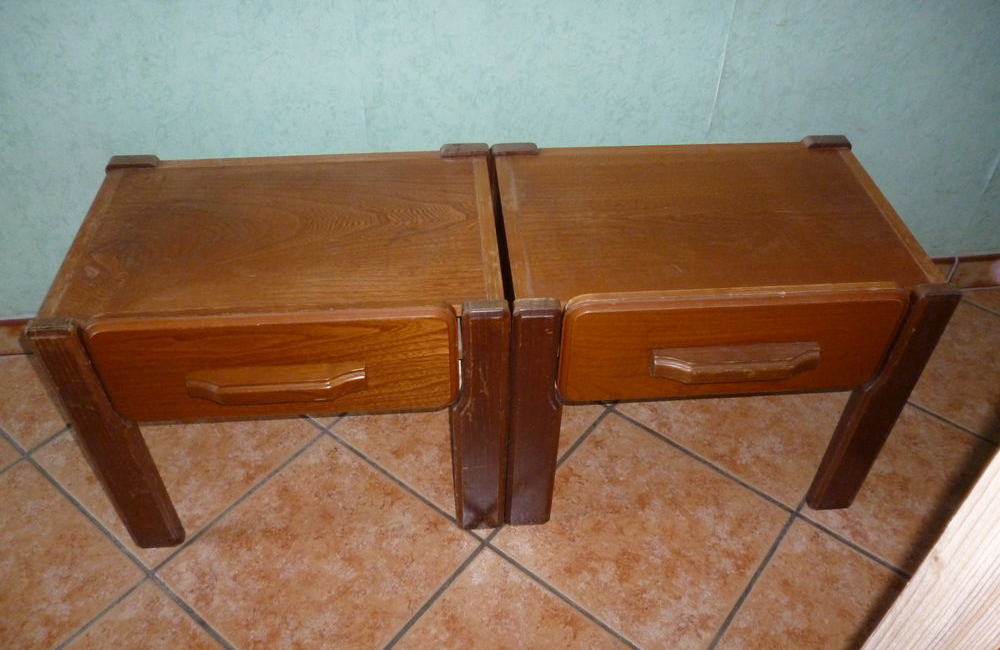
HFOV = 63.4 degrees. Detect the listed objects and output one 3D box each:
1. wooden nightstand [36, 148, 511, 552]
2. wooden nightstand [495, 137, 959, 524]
[{"bbox_3d":[-0.269,0.044,1.158,0.528,0.432,0.402,-3,43,-4],"label":"wooden nightstand"},{"bbox_3d":[0.265,0.021,1.193,0.528,0.432,0.402,-2,43,-3],"label":"wooden nightstand"}]

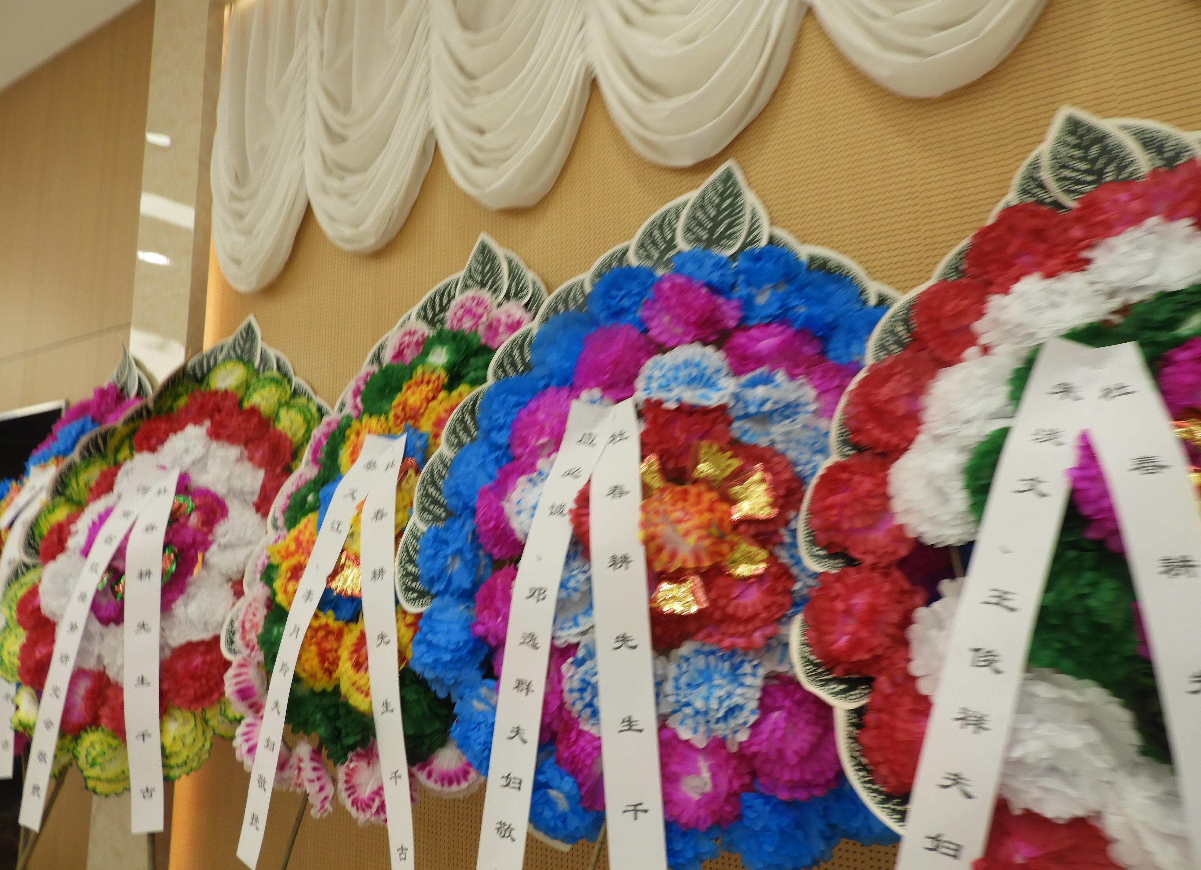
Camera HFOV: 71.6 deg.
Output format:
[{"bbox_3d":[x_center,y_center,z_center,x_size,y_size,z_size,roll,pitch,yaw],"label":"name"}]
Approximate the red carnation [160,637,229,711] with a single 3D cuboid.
[{"bbox_3d":[-1.011,0.598,2.075,0.170,0.170,0.135,-3,-23,20],"label":"red carnation"}]

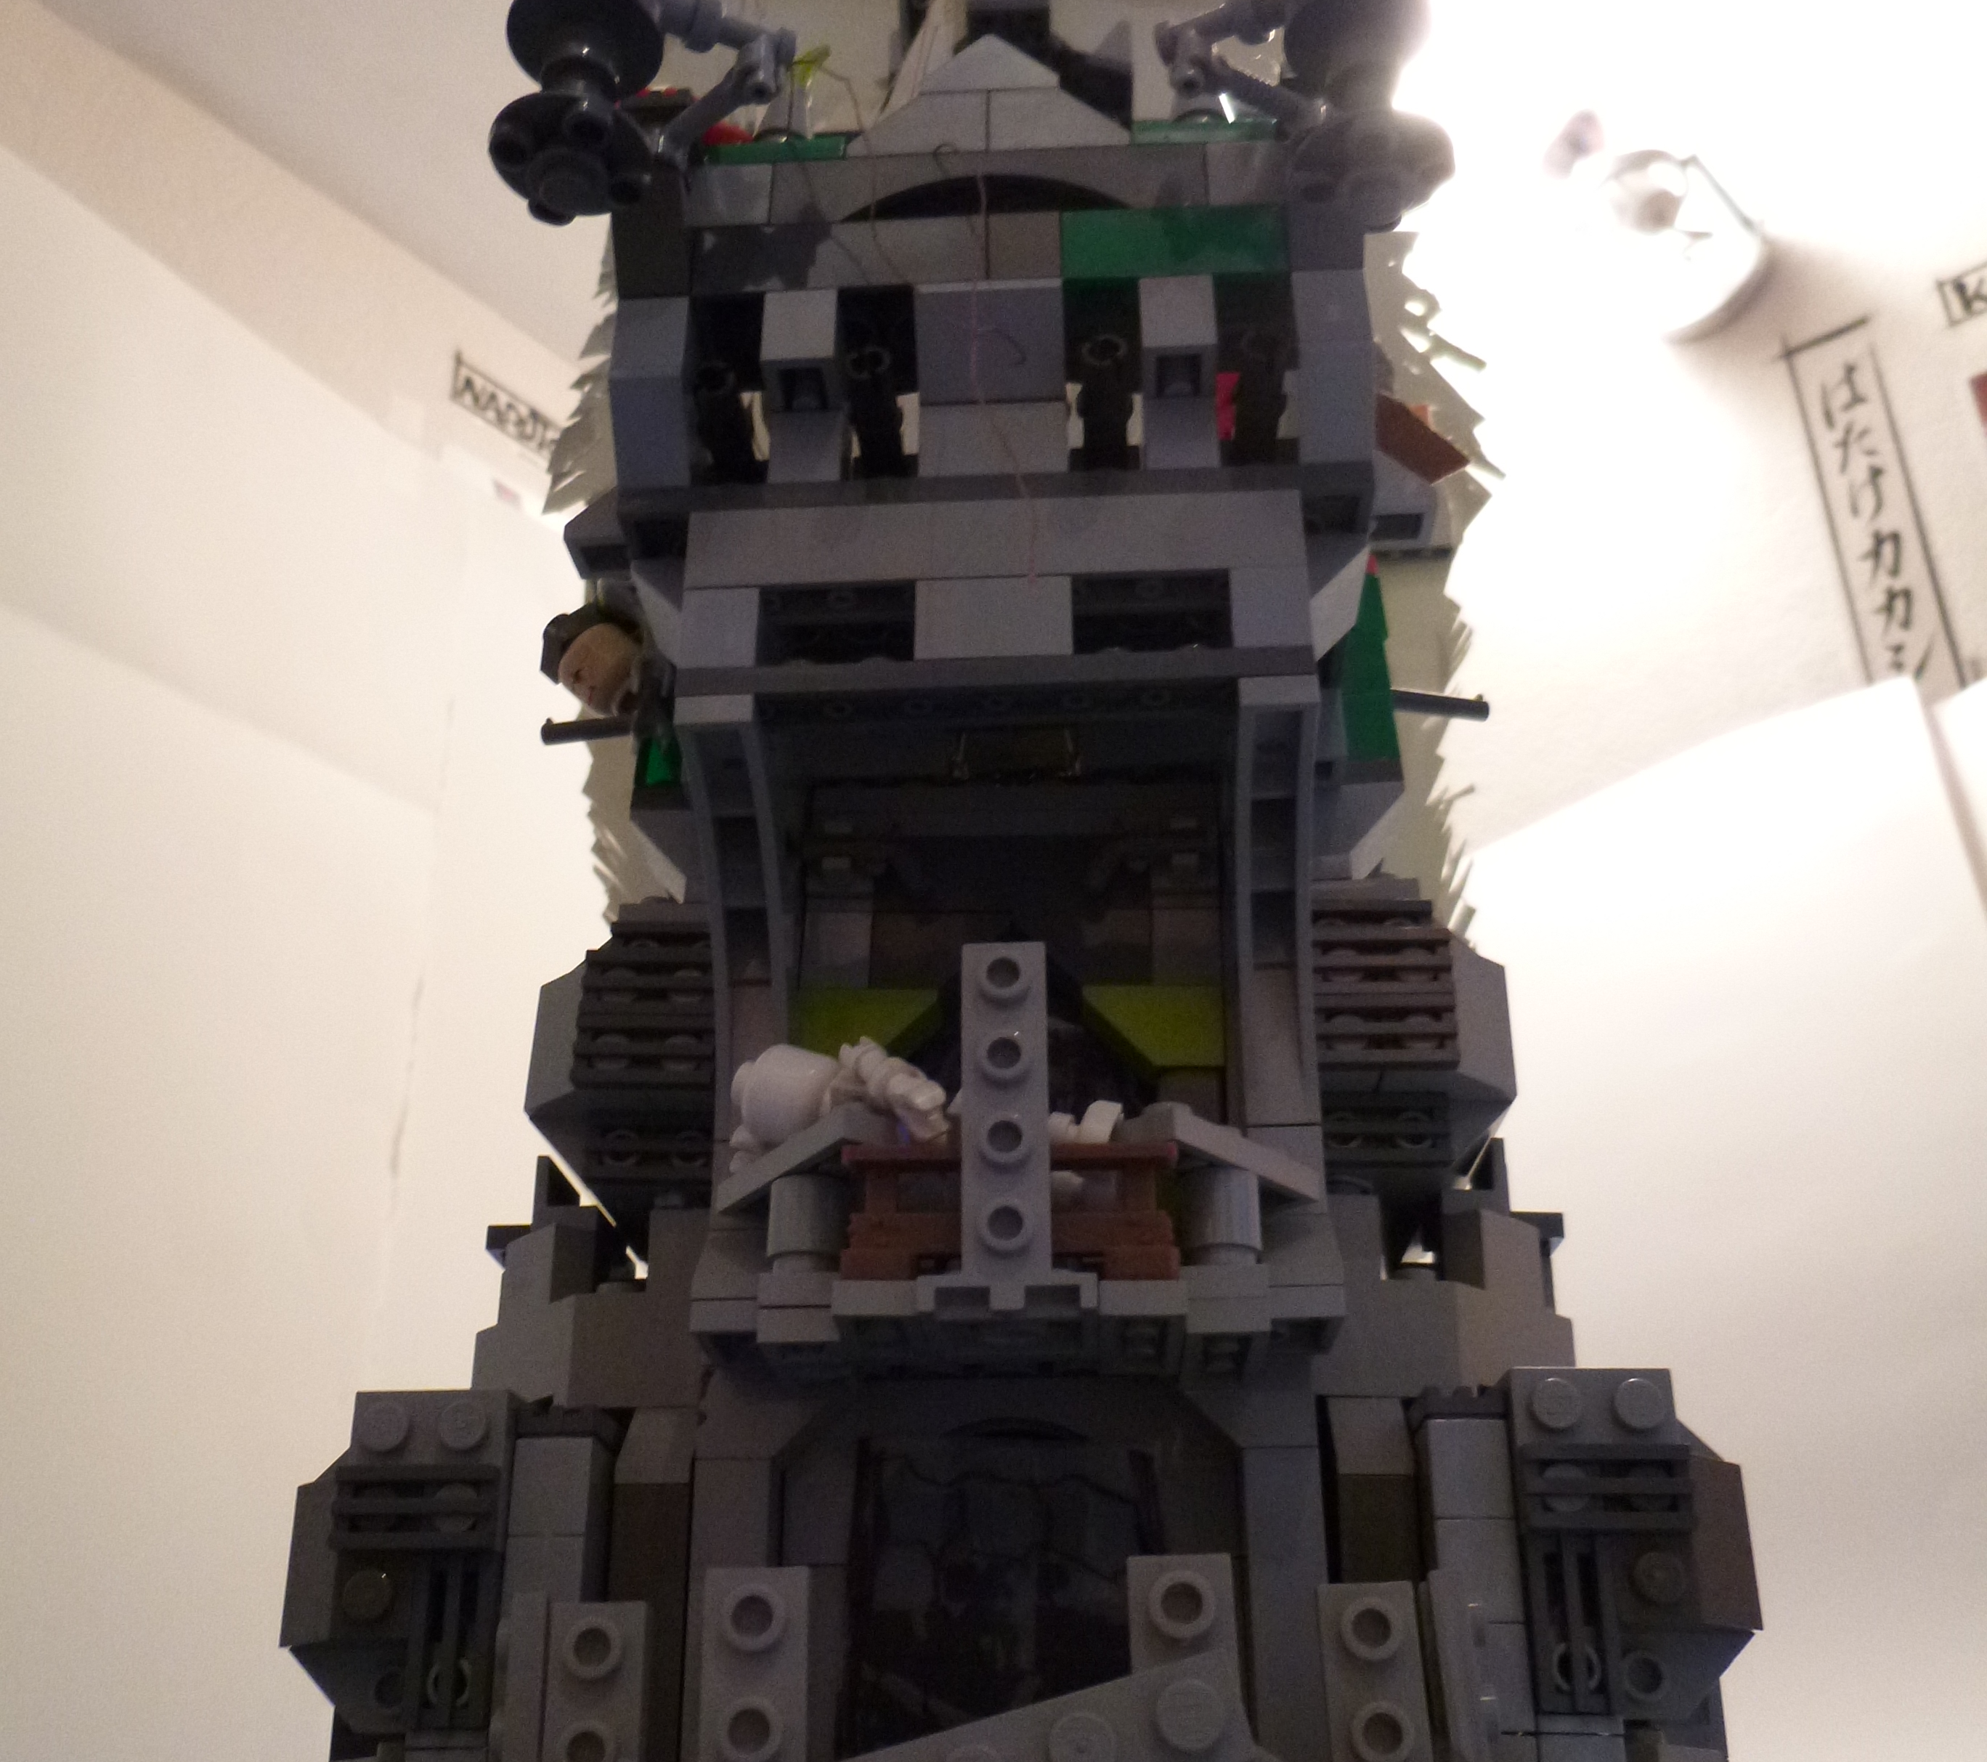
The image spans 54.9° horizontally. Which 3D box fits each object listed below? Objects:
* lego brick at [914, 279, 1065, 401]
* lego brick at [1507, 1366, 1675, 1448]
[{"bbox_3d":[0.000,-0.056,0.207,0.016,0.010,0.014,-2,-25,2],"label":"lego brick"},{"bbox_3d":[0.061,0.055,0.197,0.016,0.009,0.011,-2,-25,2],"label":"lego brick"}]

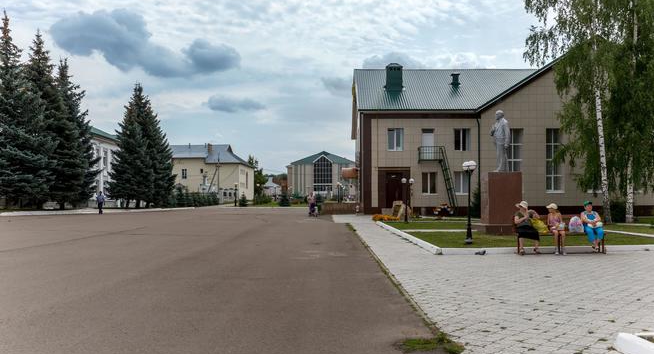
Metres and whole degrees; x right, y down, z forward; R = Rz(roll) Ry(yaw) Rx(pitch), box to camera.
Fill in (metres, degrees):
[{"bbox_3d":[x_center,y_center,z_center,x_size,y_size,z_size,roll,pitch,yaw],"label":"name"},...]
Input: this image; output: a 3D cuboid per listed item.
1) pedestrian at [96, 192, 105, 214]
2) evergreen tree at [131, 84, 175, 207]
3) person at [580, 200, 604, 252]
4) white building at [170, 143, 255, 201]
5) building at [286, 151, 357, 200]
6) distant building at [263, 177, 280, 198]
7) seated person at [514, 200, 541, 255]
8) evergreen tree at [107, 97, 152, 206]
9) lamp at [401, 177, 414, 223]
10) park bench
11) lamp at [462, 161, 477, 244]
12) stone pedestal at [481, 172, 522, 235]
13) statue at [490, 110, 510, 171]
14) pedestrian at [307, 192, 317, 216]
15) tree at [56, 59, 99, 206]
[{"bbox_3d":[-17.232,1.978,41.457,0.550,1.730,0.420,0,-2,-6],"label":"pedestrian"},{"bbox_3d":[-19.087,-3.242,57.000,5.800,13.100,5.800,0,-2,0],"label":"evergreen tree"},{"bbox_3d":[6.413,1.215,13.116,0.550,1.270,0.700,0,-2,-2],"label":"person"},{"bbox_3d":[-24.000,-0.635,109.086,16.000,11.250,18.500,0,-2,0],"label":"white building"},{"bbox_3d":[-0.672,-0.105,131.081,16.500,11.800,18.000,0,-2,0],"label":"building"},{"bbox_3d":[-14.633,3.060,145.000,7.000,6.500,7.500,0,-2,0],"label":"distant building"},{"bbox_3d":[4.826,1.220,13.116,0.660,1.300,0.750,0,-2,-6],"label":"seated person"},{"bbox_3d":[-20.267,-3.209,56.643,5.300,12.700,5.300,0,-2,0],"label":"evergreen tree"},{"bbox_3d":[4.285,1.257,28.900,0.620,2.420,0.340,0,-2,0],"label":"lamp"},{"bbox_3d":[5.651,1.416,13.259,2.150,0.920,0.600,0,-2,0],"label":"park bench"},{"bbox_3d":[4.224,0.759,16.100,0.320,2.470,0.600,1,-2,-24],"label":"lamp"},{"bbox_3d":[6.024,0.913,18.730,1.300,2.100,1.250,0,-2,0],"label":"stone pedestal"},{"bbox_3d":[6.481,-1.326,20.300,0.700,2.340,0.820,0,-2,-5],"label":"statue"},{"bbox_3d":[-1.026,1.843,36.800,0.600,1.630,0.500,0,-2,-14],"label":"pedestrian"},{"bbox_3d":[-24.760,-4.103,52.000,5.800,14.400,5.800,0,-2,0],"label":"tree"}]

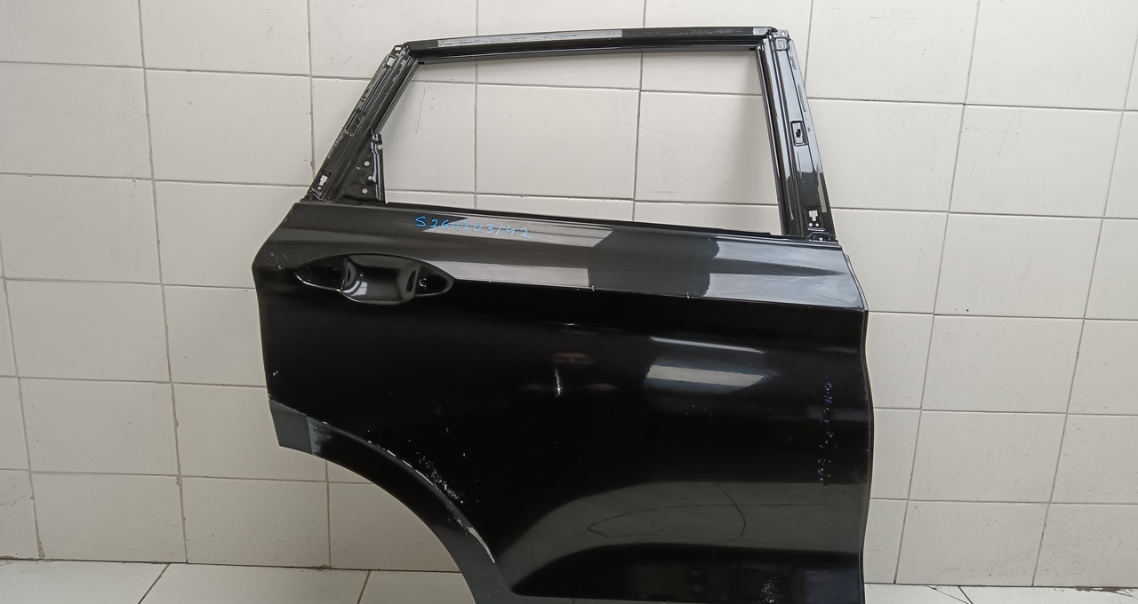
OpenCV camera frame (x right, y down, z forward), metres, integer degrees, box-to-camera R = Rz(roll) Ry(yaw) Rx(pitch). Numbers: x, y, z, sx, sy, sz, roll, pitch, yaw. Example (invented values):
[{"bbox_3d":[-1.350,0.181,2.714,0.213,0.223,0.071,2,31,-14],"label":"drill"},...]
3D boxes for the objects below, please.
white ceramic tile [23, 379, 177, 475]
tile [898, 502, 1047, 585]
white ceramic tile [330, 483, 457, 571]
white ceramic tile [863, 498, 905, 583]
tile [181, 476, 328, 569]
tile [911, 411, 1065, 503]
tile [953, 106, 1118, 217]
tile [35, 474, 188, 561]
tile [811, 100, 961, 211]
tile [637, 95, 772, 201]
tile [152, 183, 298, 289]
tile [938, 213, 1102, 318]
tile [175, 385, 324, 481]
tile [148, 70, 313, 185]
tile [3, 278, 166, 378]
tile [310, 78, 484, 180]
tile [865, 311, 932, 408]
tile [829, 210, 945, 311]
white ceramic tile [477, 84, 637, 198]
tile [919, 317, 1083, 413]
[{"bbox_3d":[-0.953,0.256,1.808,0.300,0.200,0.010,2,15,-1],"label":"white ceramic tile"},{"bbox_3d":[0.860,0.517,1.898,0.300,0.198,0.009,2,15,-1],"label":"tile"},{"bbox_3d":[-0.352,0.474,1.869,0.300,0.200,0.009,2,15,-1],"label":"white ceramic tile"},{"bbox_3d":[0.557,0.506,1.891,0.300,0.198,0.009,2,15,-1],"label":"white ceramic tile"},{"bbox_3d":[-0.654,0.463,1.863,0.300,0.200,0.009,2,15,-1],"label":"tile"},{"bbox_3d":[0.866,0.322,1.847,0.300,0.200,0.009,2,15,-1],"label":"tile"},{"bbox_3d":[0.886,-0.266,1.691,0.300,0.200,0.009,2,15,-1],"label":"tile"},{"bbox_3d":[-0.961,0.452,1.860,0.300,0.200,0.010,2,15,-1],"label":"tile"},{"bbox_3d":[0.581,-0.276,1.677,0.300,0.200,0.009,2,15,-1],"label":"tile"},{"bbox_3d":[0.280,-0.288,1.680,0.300,0.200,0.010,2,15,-1],"label":"tile"},{"bbox_3d":[-0.634,-0.127,1.706,0.300,0.200,0.009,2,15,-1],"label":"tile"},{"bbox_3d":[0.875,-0.070,1.735,0.300,0.200,0.009,2,15,-1],"label":"tile"},{"bbox_3d":[-0.648,0.267,1.815,0.300,0.200,0.010,2,15,-1],"label":"tile"},{"bbox_3d":[-0.628,-0.323,1.654,0.300,0.200,0.009,2,15,-1],"label":"tile"},{"bbox_3d":[-0.943,0.058,1.751,0.300,0.200,0.009,2,15,-1],"label":"tile"},{"bbox_3d":[-0.325,-0.311,1.662,0.300,0.200,0.009,2,15,-1],"label":"tile"},{"bbox_3d":[0.569,0.116,1.782,0.300,0.200,0.009,2,15,-1],"label":"tile"},{"bbox_3d":[0.577,-0.081,1.736,0.300,0.200,0.009,2,15,-1],"label":"tile"},{"bbox_3d":[-0.022,-0.299,1.666,0.300,0.200,0.009,2,15,-1],"label":"white ceramic tile"},{"bbox_3d":[0.873,0.126,1.795,0.300,0.200,0.009,2,15,-1],"label":"tile"}]

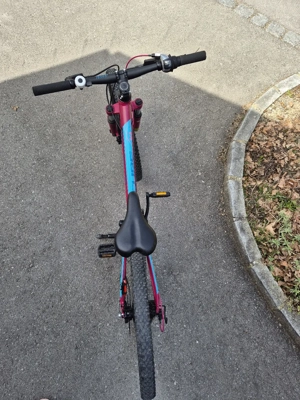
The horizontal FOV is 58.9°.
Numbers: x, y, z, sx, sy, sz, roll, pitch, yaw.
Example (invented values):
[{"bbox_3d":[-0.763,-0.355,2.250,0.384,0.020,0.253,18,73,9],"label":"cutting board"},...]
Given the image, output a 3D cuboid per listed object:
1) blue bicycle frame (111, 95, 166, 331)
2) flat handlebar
[{"bbox_3d":[-0.066,0.045,1.140,0.162,0.535,0.890,-4,69,-4],"label":"blue bicycle frame"},{"bbox_3d":[-0.094,-0.431,0.903,0.600,0.055,0.075,-14,71,-4],"label":"flat handlebar"}]

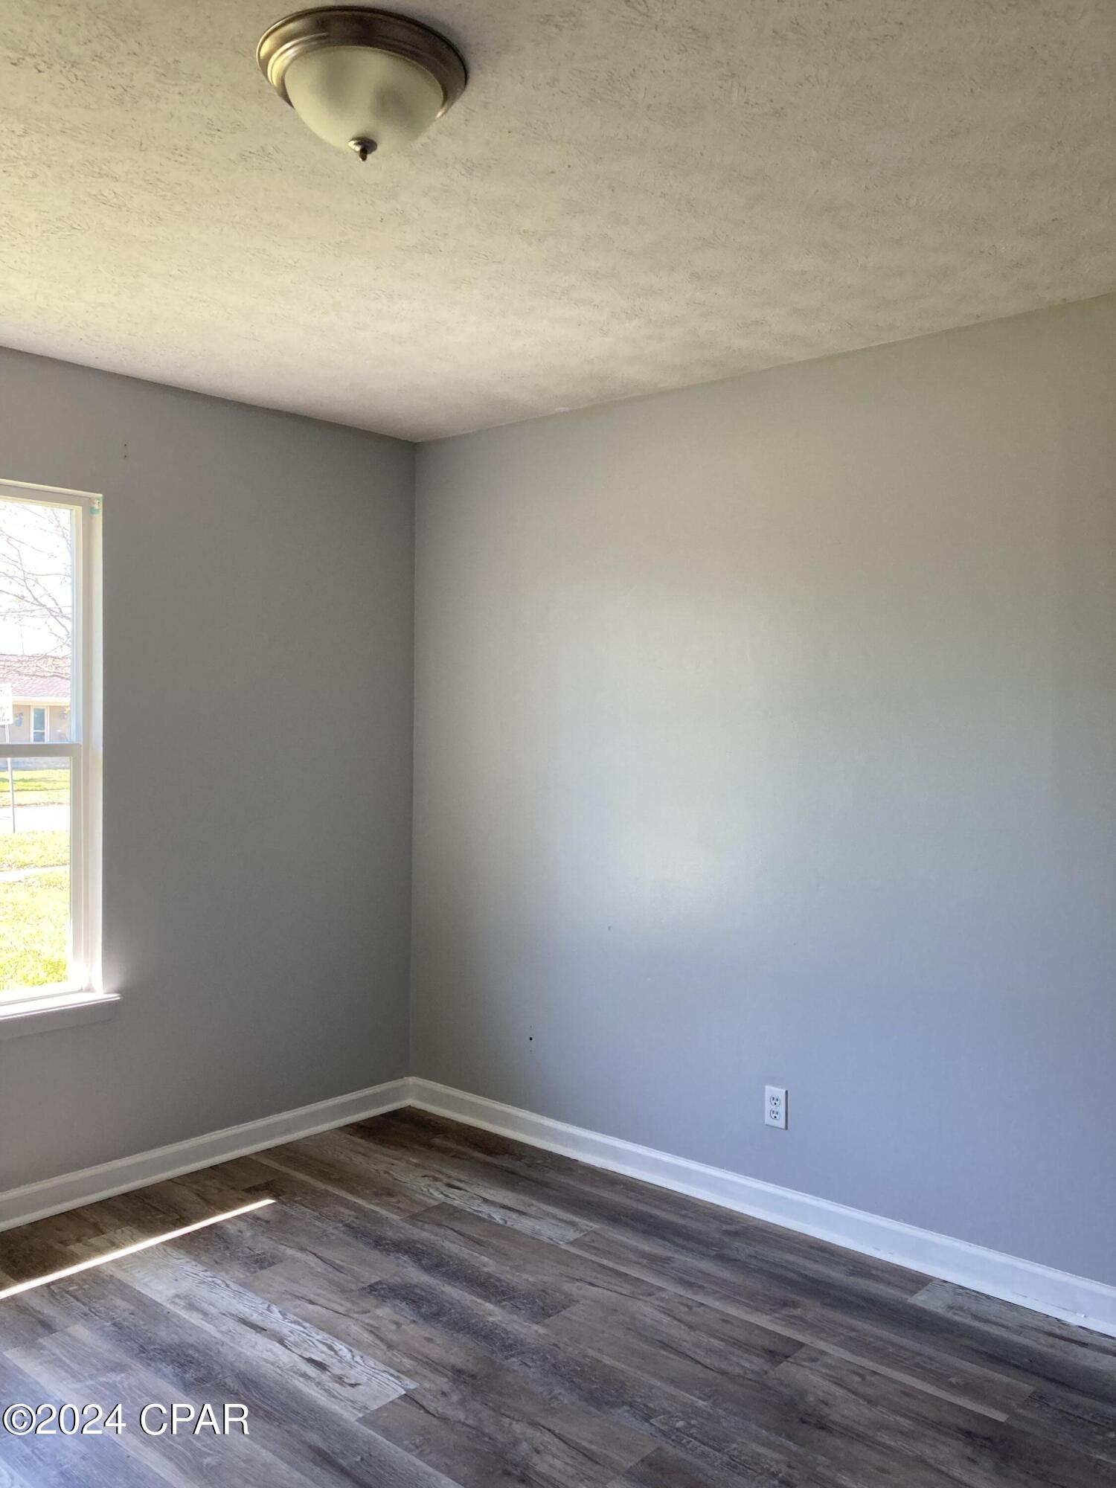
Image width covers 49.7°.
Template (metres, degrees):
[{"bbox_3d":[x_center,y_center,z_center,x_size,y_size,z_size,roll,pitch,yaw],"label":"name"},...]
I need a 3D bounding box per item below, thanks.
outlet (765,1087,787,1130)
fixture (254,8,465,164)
[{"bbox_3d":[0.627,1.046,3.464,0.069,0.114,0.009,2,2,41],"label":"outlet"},{"bbox_3d":[-0.303,-0.981,1.872,0.322,0.148,0.322,1,1,0],"label":"fixture"}]

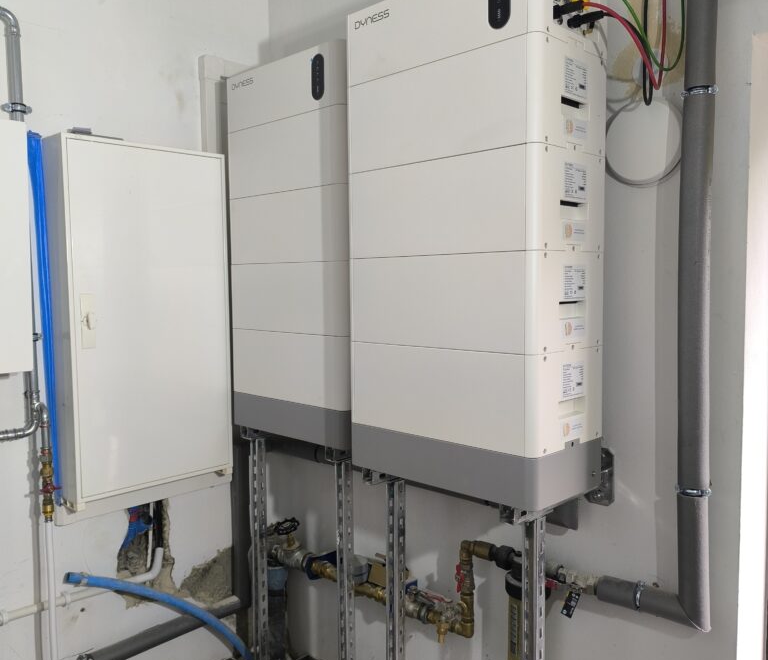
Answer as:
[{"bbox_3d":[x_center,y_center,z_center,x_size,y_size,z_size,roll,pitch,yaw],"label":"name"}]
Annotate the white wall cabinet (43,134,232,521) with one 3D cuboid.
[{"bbox_3d":[-0.799,-0.024,2.279,0.155,1.147,0.551,3,6,44],"label":"white wall cabinet"}]

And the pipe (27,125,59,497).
[{"bbox_3d":[-1.032,-0.020,2.079,0.042,1.130,0.045,3,6,44],"label":"pipe"}]

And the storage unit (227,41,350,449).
[{"bbox_3d":[-0.227,-0.253,2.253,0.589,1.183,0.291,3,6,44],"label":"storage unit"}]

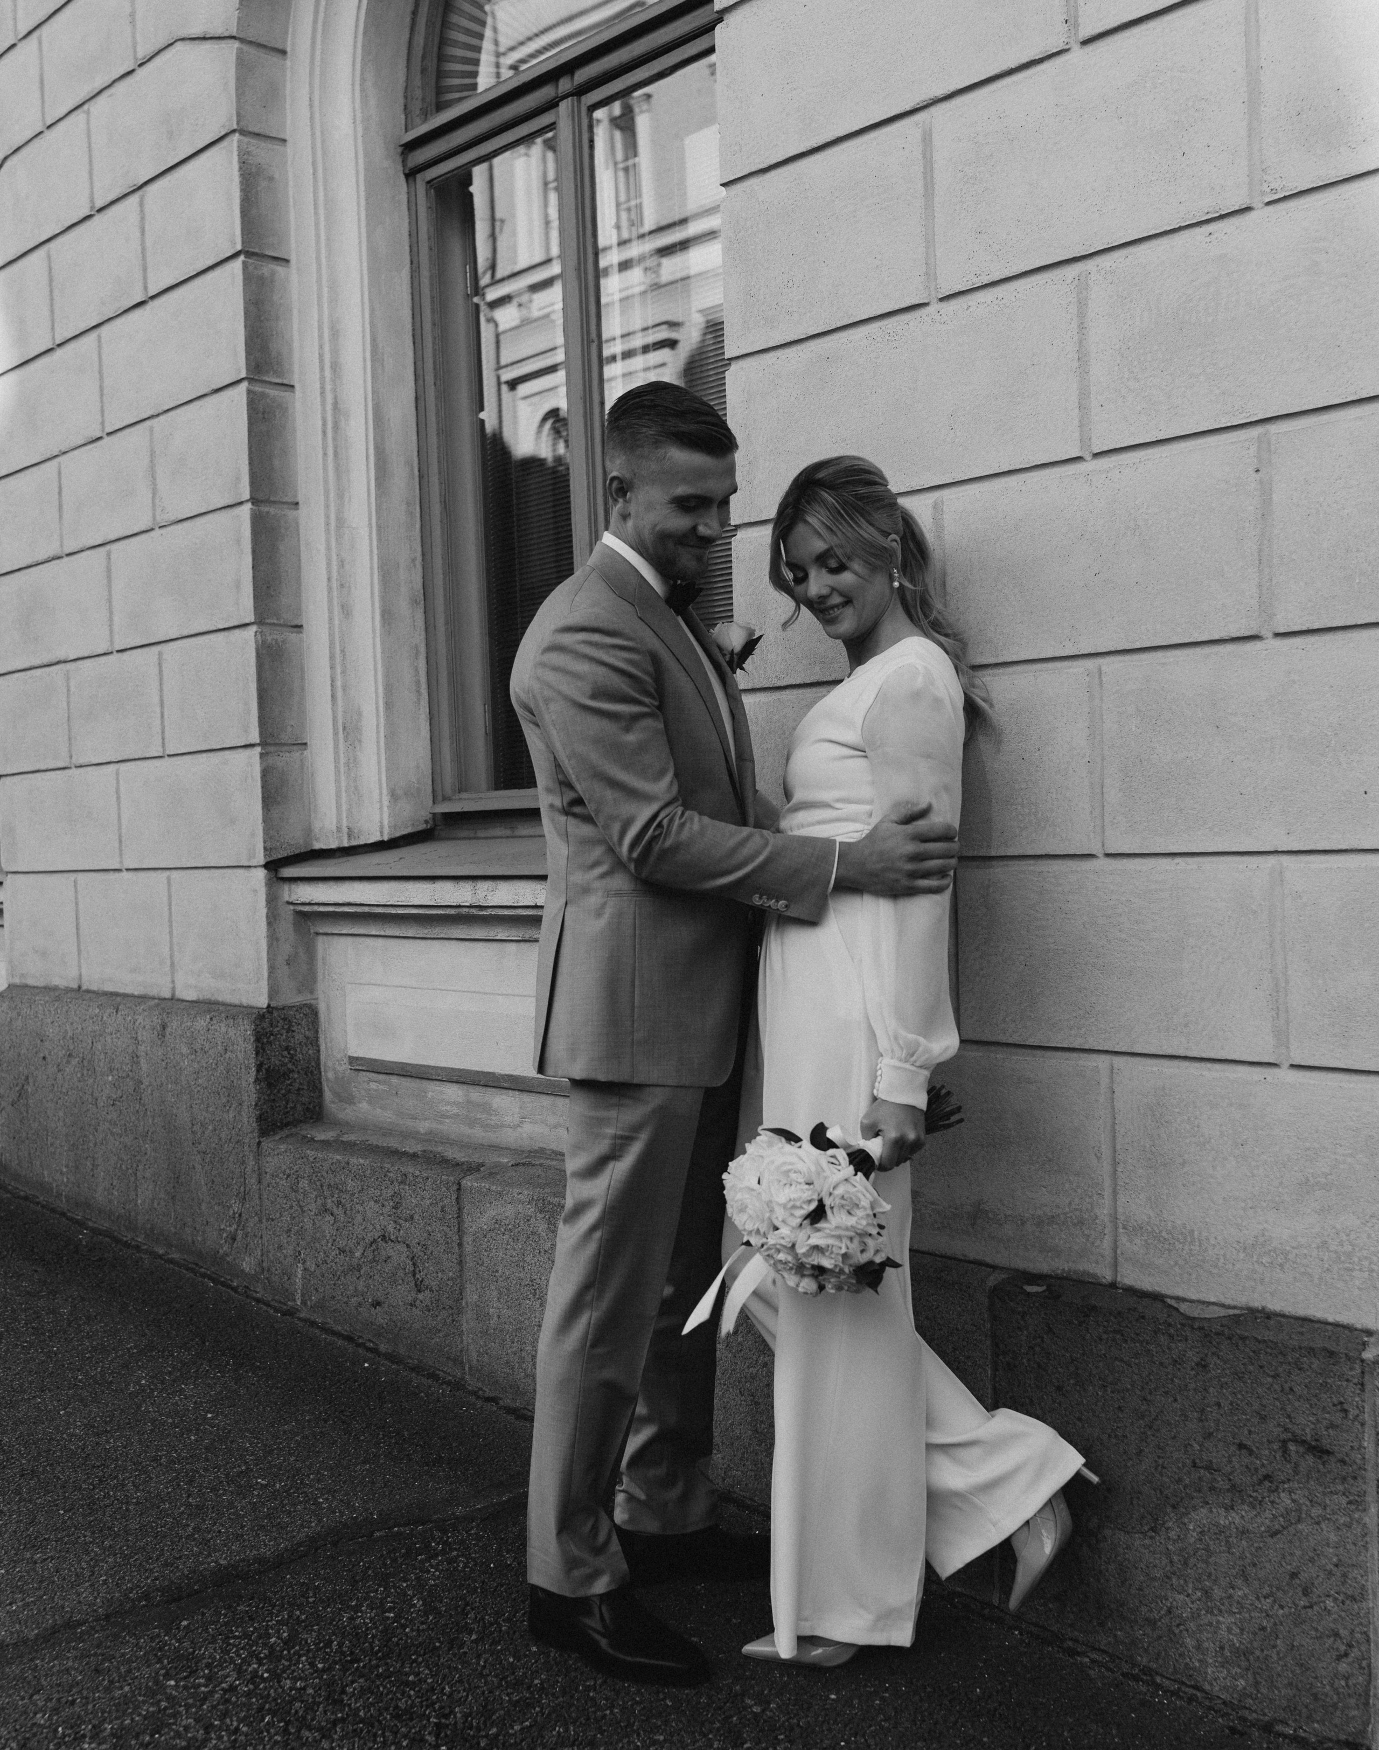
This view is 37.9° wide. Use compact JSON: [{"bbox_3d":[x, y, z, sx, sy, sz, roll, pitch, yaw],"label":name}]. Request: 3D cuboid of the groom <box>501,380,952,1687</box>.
[{"bbox_3d":[0.082,0.190,2.900,0.640,1.820,0.530,-2,1,17],"label":"groom"}]

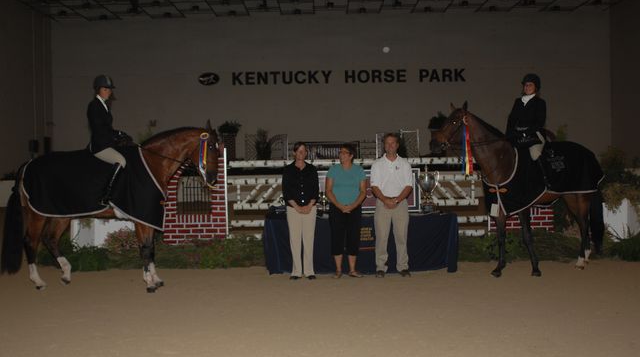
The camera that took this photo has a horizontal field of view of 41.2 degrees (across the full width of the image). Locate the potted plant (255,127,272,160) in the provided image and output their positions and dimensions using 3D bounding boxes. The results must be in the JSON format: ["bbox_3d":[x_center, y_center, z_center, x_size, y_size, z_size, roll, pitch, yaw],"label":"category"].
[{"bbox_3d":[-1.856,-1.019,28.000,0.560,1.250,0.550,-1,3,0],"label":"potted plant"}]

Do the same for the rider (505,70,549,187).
[{"bbox_3d":[2.581,-0.600,10.650,0.580,1.410,0.620,1,3,40],"label":"rider"}]

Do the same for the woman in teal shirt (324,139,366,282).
[{"bbox_3d":[0.308,0.399,10.603,0.500,1.670,0.340,-1,3,3],"label":"woman in teal shirt"}]

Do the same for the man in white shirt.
[{"bbox_3d":[0.891,0.336,10.630,0.530,1.780,0.340,-1,3,2],"label":"man in white shirt"}]

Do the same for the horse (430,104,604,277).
[{"bbox_3d":[2.587,0.151,10.733,2.420,2.100,0.700,-2,3,-34],"label":"horse"}]

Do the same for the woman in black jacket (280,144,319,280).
[{"bbox_3d":[-0.264,0.399,10.532,0.460,1.690,0.320,-1,3,-1],"label":"woman in black jacket"}]

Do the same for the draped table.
[{"bbox_3d":[0.530,0.832,11.334,2.470,0.735,0.760,-1,3,-1],"label":"draped table"}]

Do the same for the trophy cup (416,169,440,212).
[{"bbox_3d":[1.434,0.154,11.314,0.310,0.600,0.220,-1,3,-1],"label":"trophy cup"}]

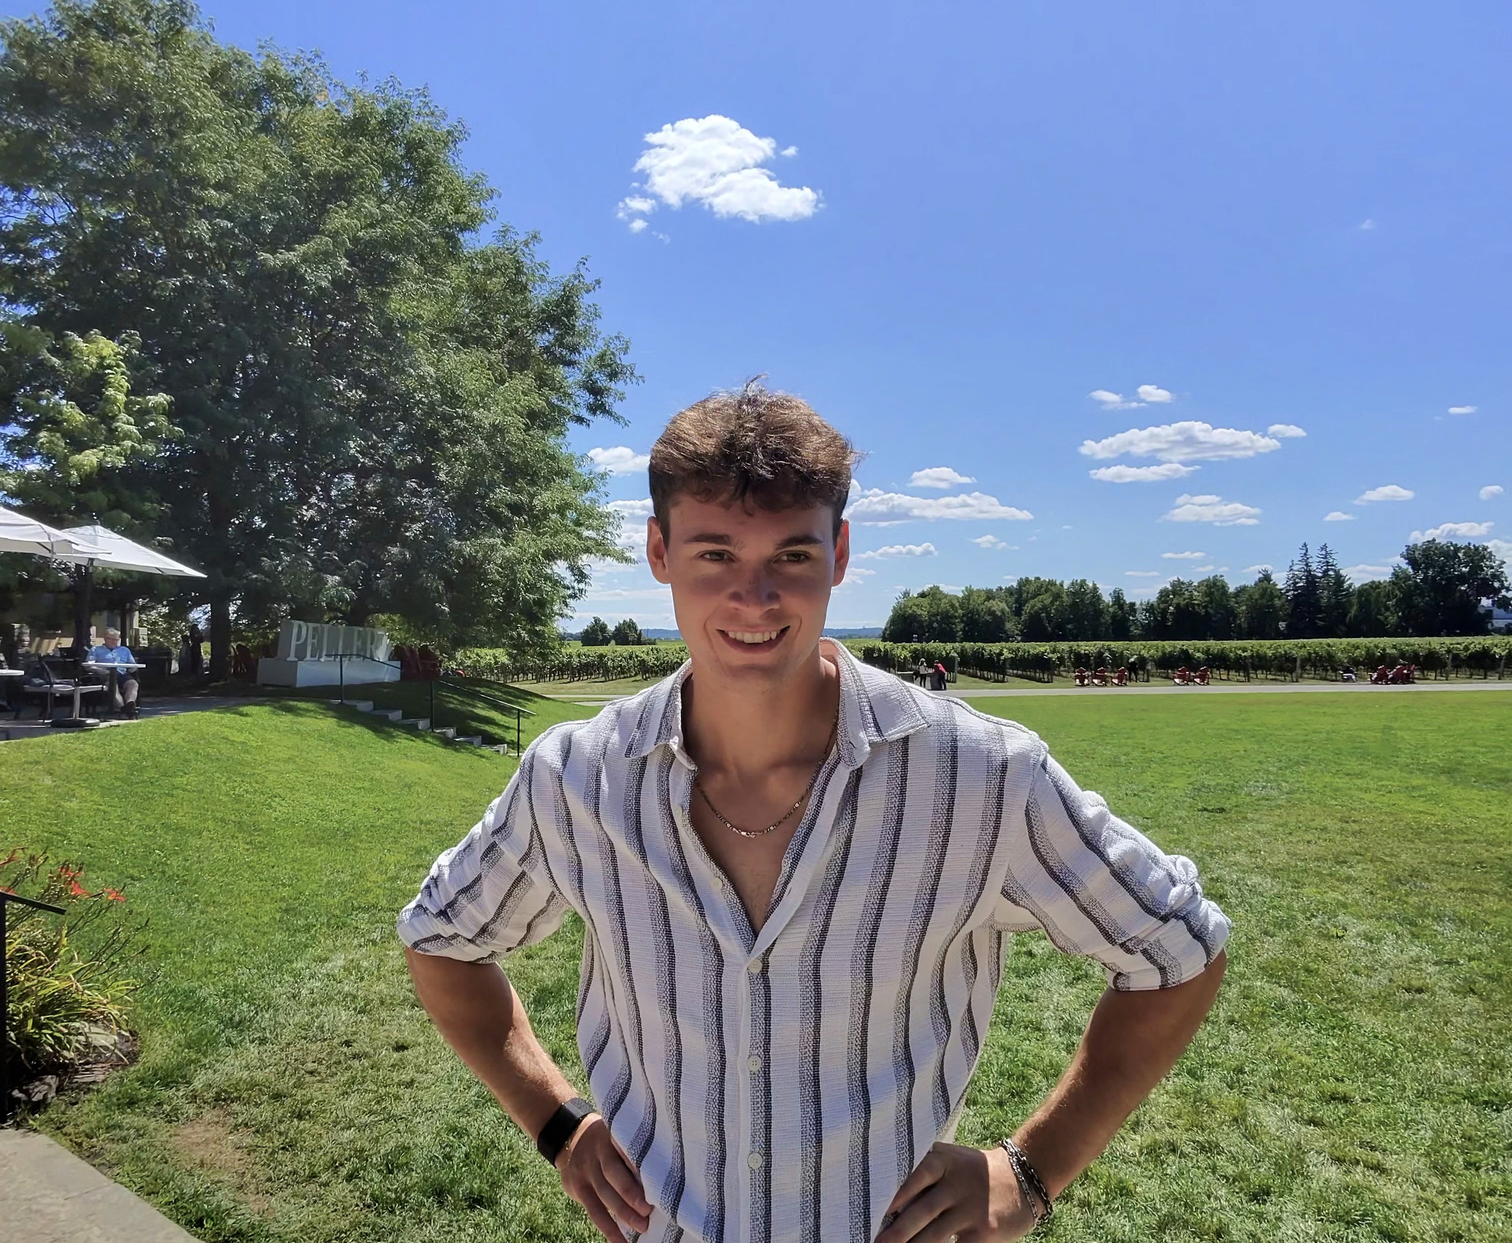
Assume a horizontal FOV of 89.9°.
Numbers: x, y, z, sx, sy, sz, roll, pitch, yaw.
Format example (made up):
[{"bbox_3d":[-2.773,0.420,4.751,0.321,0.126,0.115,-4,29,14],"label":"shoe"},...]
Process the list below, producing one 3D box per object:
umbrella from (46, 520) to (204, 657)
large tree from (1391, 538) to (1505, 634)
[{"bbox_3d":[-10.600,-0.110,12.200,2.200,2.900,2.200,0,-1,-3],"label":"umbrella"},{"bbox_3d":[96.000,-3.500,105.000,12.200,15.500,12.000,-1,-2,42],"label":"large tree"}]

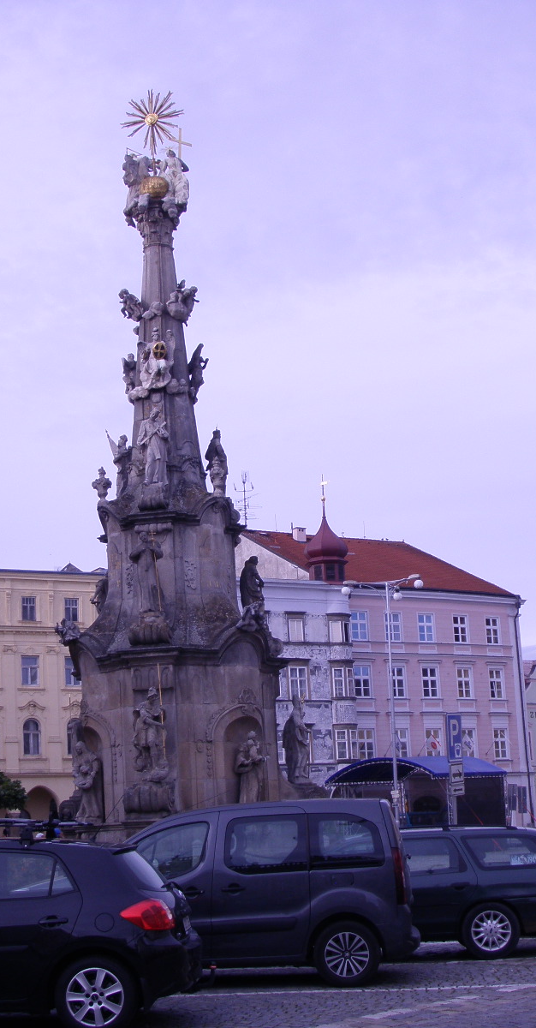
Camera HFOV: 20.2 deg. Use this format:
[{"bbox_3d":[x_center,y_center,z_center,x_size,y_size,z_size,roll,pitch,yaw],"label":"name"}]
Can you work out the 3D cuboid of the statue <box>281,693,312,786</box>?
[{"bbox_3d":[0.700,5.557,37.135,0.700,2.150,0.780,0,-12,-13],"label":"statue"}]

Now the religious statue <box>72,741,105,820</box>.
[{"bbox_3d":[-4.176,6.190,34.823,0.650,1.830,0.750,10,-17,-44],"label":"religious statue"}]

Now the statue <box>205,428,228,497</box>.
[{"bbox_3d":[-1.298,-1.288,37.993,0.580,1.750,0.700,-1,-12,-8],"label":"statue"}]

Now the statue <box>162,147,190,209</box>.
[{"bbox_3d":[-2.384,-8.695,38.957,0.750,1.550,0.650,-2,-12,-5],"label":"statue"}]

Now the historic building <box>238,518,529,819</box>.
[{"bbox_3d":[3.344,11.282,100.349,22.300,20.400,16.000,5,-14,-30],"label":"historic building"}]

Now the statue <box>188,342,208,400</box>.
[{"bbox_3d":[-1.789,-3.622,38.373,0.520,1.420,0.700,0,-12,-15],"label":"statue"}]

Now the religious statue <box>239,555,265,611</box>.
[{"bbox_3d":[-0.397,1.848,37.174,0.650,1.690,0.750,1,-13,-17],"label":"religious statue"}]

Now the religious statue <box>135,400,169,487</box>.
[{"bbox_3d":[-2.741,-1.676,35.820,0.800,2.060,0.680,-4,-12,7],"label":"religious statue"}]

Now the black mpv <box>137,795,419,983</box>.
[{"bbox_3d":[-0.690,3.971,15.779,4.380,1.810,1.830,-3,-12,2],"label":"black mpv"}]

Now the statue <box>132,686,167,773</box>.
[{"bbox_3d":[-2.582,4.670,32.684,0.800,1.870,0.700,-4,-13,9],"label":"statue"}]

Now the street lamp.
[{"bbox_3d":[4.332,7.038,53.703,2.900,9.970,2.600,-2,-12,0],"label":"street lamp"}]

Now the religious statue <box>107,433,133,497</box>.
[{"bbox_3d":[-3.743,-1.166,37.970,0.680,1.810,0.750,-6,-13,18],"label":"religious statue"}]

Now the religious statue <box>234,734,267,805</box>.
[{"bbox_3d":[-0.368,5.946,34.412,0.650,1.950,0.750,-13,-15,41],"label":"religious statue"}]

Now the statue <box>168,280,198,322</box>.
[{"bbox_3d":[-2.124,-5.304,37.533,0.750,1.070,0.820,-13,-16,39],"label":"statue"}]

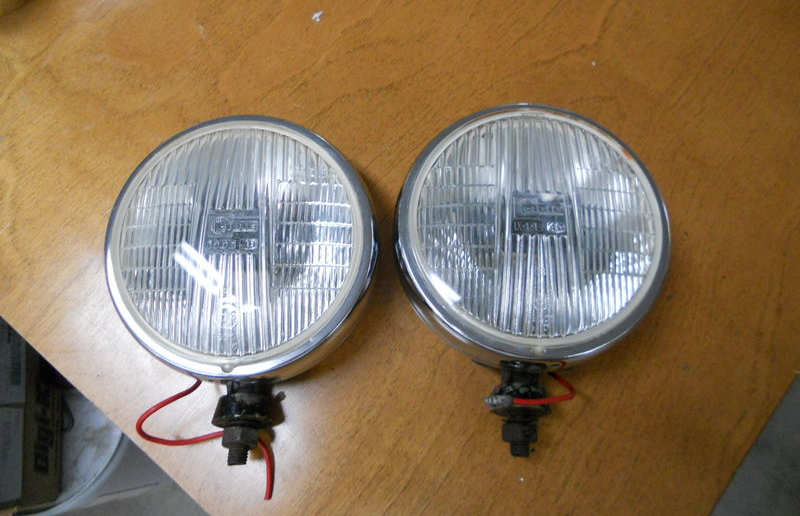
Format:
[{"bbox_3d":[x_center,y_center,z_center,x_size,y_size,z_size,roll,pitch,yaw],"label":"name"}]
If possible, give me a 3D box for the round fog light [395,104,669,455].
[{"bbox_3d":[0.075,0.012,0.382,0.160,0.086,0.207,4,72,2],"label":"round fog light"}]

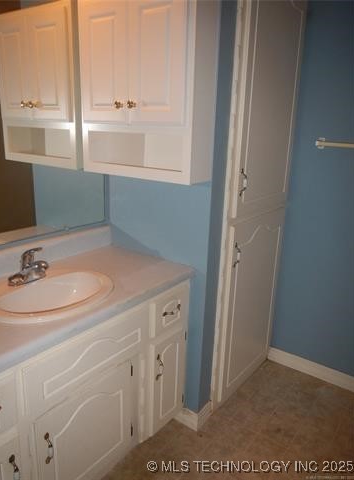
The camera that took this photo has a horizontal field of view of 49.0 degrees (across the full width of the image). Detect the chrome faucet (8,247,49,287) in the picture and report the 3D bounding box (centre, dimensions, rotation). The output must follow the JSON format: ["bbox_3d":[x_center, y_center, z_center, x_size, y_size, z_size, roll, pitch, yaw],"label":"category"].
[{"bbox_3d":[-0.512,0.089,1.399,0.156,0.141,0.150,13,20,34],"label":"chrome faucet"}]

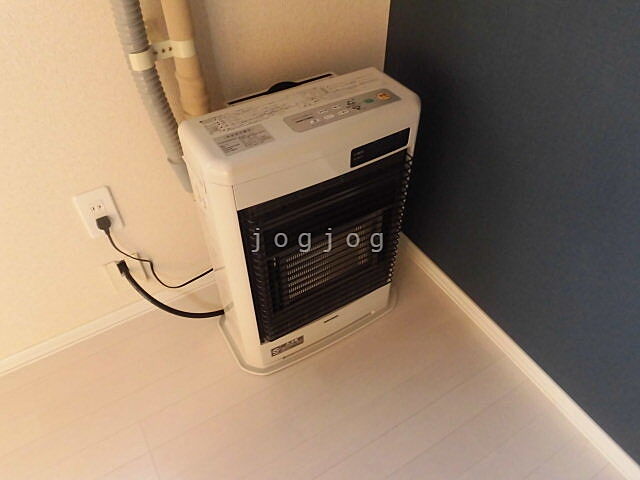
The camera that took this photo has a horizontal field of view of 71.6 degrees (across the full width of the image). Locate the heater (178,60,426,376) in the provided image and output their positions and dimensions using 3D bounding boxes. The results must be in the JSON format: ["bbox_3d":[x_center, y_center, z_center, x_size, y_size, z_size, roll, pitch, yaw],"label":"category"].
[{"bbox_3d":[-0.029,-0.018,1.008,0.473,0.623,0.246,-23,50,-20],"label":"heater"}]

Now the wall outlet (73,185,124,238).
[{"bbox_3d":[-0.478,-0.057,0.967,0.071,0.120,0.012,-22,49,-21],"label":"wall outlet"}]

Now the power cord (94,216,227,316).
[{"bbox_3d":[-0.370,0.075,1.084,0.210,0.340,0.135,-22,49,-21],"label":"power cord"}]

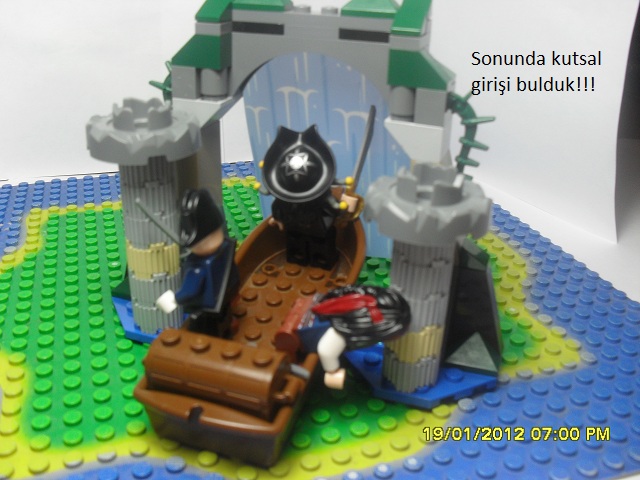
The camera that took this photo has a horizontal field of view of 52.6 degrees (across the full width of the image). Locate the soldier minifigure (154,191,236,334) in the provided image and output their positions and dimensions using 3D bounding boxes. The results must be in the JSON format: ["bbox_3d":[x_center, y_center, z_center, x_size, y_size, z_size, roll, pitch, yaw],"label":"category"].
[{"bbox_3d":[-0.029,0.009,0.174,0.022,0.046,0.024,9,35,17],"label":"soldier minifigure"}]

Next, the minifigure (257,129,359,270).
[{"bbox_3d":[-0.002,-0.013,0.206,0.031,0.047,0.022,9,35,17],"label":"minifigure"}]

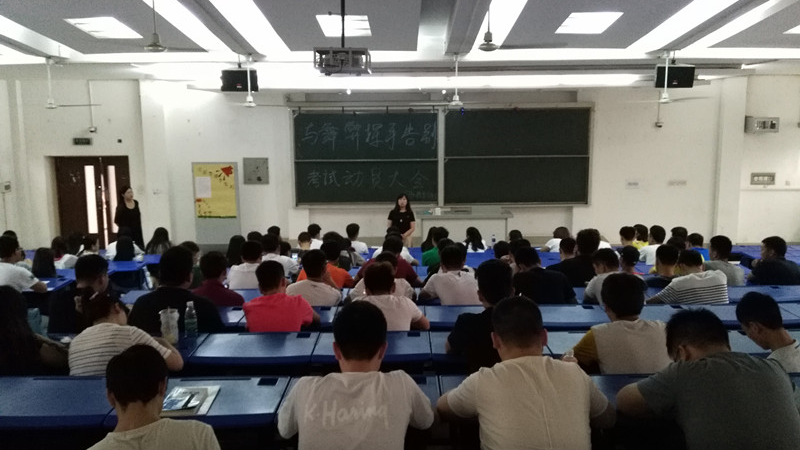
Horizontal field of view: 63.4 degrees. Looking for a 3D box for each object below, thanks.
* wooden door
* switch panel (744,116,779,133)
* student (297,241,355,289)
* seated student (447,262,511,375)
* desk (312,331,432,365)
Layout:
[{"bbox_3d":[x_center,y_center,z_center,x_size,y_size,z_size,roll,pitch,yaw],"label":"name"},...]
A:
[{"bbox_3d":[-5.928,-0.285,12.614,1.413,2.100,0.090,0,8,0],"label":"wooden door"},{"bbox_3d":[6.601,-1.822,11.800,0.456,0.288,0.240,0,7,0],"label":"switch panel"},{"bbox_3d":[-0.649,0.729,5.793,0.508,1.216,0.720,0,7,0],"label":"student"},{"bbox_3d":[0.462,0.770,3.106,0.520,1.250,0.680,0,8,0],"label":"seated student"},{"bbox_3d":[-0.128,0.953,3.274,0.580,0.730,0.380,0,8,0],"label":"desk"}]

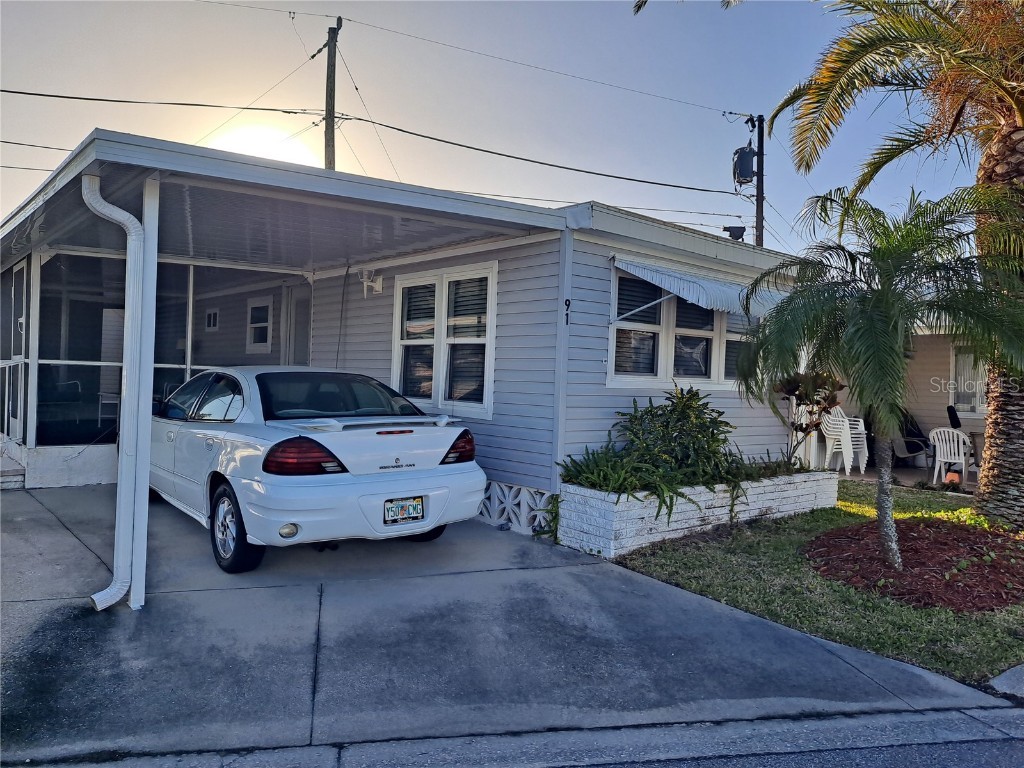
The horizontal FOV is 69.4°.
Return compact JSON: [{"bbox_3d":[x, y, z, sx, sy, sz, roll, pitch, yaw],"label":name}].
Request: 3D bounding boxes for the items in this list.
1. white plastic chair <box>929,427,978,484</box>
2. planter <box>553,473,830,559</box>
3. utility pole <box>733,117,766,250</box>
[{"bbox_3d":[6.236,1.020,10.457,0.570,0.810,0.560,3,1,43],"label":"white plastic chair"},{"bbox_3d":[1.942,1.129,7.057,3.560,0.489,0.606,2,0,-40],"label":"planter"},{"bbox_3d":[6.490,-2.927,19.771,0.750,8.800,0.450,1,0,-23],"label":"utility pole"}]

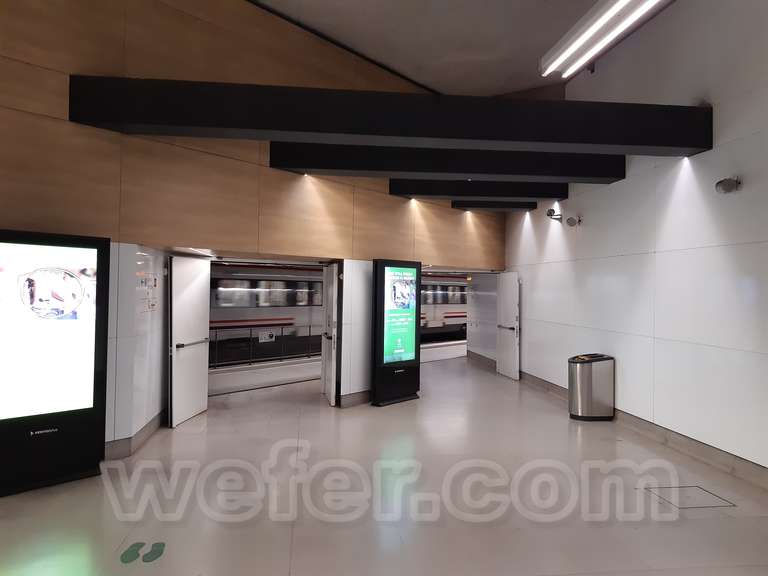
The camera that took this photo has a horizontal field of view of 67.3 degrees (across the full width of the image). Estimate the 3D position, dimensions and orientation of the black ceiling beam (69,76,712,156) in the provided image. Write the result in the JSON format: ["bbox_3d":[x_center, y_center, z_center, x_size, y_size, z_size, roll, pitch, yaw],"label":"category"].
[{"bbox_3d":[0.211,-1.682,5.766,6.230,0.425,0.395,1,0,-6],"label":"black ceiling beam"}]

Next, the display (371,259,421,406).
[{"bbox_3d":[0.195,0.661,8.792,0.185,2.140,1.010,1,0,40],"label":"display"}]

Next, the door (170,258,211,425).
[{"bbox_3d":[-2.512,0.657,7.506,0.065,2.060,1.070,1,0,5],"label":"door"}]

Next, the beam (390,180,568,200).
[{"bbox_3d":[1.524,-1.645,9.324,2.840,0.418,0.400,1,0,-6],"label":"beam"}]

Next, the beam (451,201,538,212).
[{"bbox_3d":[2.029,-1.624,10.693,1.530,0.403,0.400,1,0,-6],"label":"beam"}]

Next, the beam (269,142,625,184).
[{"bbox_3d":[0.847,-1.664,7.524,4.560,0.423,0.400,1,0,-6],"label":"beam"}]

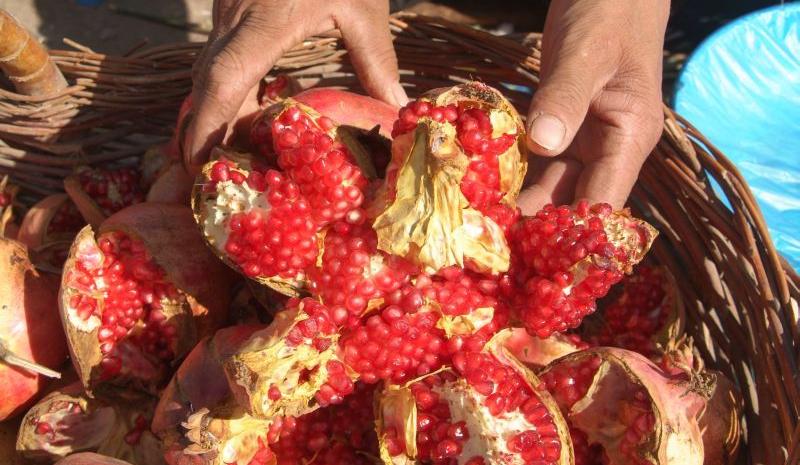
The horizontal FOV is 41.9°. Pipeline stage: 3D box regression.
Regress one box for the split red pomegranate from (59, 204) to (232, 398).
[{"bbox_3d":[-0.134,0.036,0.555,0.088,0.082,0.085,17,49,15],"label":"split red pomegranate"}]

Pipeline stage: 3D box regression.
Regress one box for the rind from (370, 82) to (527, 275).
[{"bbox_3d":[0.023,-0.026,0.495,0.070,0.078,0.068,0,47,0],"label":"rind"}]

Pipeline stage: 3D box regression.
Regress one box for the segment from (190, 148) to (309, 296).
[{"bbox_3d":[-0.073,-0.005,0.505,0.056,0.058,0.052,9,48,8],"label":"segment"}]

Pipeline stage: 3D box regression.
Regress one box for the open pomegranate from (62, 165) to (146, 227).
[{"bbox_3d":[-0.180,-0.018,0.645,0.063,0.058,0.060,0,47,0],"label":"open pomegranate"}]

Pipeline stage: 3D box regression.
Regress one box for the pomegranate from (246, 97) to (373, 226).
[{"bbox_3d":[-0.042,-0.034,0.505,0.060,0.056,0.052,0,47,0],"label":"pomegranate"}]

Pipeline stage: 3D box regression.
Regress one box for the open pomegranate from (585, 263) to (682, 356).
[{"bbox_3d":[0.130,0.045,0.600,0.066,0.062,0.064,24,51,20],"label":"open pomegranate"}]

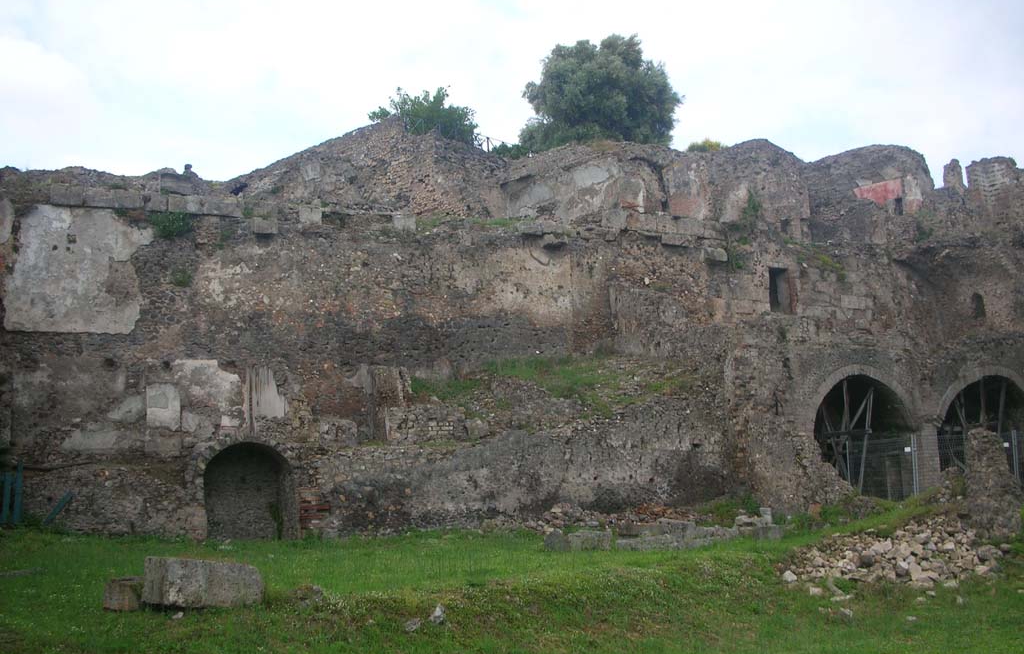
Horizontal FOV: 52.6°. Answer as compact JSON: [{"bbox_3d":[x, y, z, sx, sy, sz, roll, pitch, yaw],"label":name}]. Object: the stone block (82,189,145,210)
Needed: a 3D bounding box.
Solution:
[{"bbox_3d":[-10.623,-3.372,27.601,1.600,0.430,0.550,2,-9,-17],"label":"stone block"}]

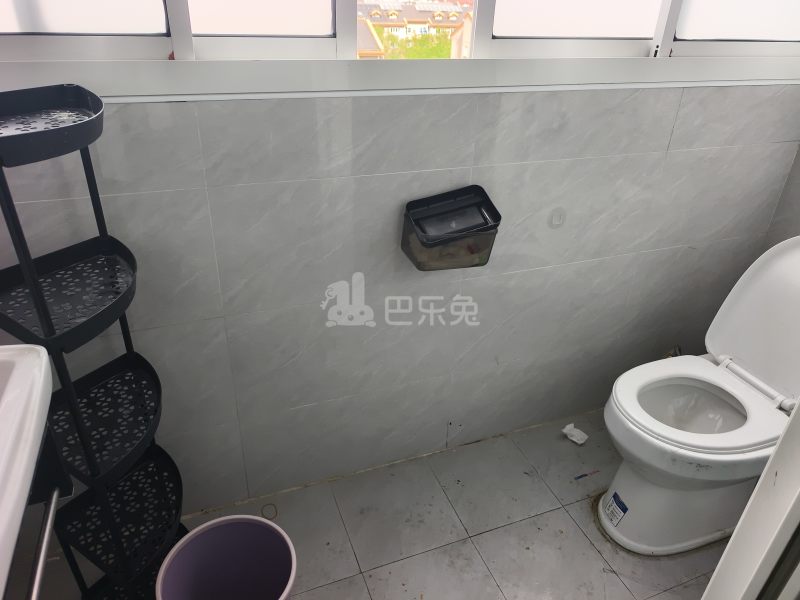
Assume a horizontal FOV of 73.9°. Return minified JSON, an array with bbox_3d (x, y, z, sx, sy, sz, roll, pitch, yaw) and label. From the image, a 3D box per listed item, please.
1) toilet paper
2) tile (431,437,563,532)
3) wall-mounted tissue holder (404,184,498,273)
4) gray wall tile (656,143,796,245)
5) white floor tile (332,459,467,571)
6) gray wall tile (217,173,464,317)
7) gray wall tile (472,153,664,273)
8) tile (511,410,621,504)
[{"bbox_3d":[0.579,0.446,1.757,0.075,0.030,0.045,25,36,35],"label":"toilet paper"},{"bbox_3d":[0.272,0.547,1.596,0.299,0.010,0.303,-9,31,-19],"label":"tile"},{"bbox_3d":[0.125,-0.175,1.250,0.210,0.155,0.122,-9,31,-19],"label":"wall-mounted tissue holder"},{"bbox_3d":[0.969,-0.314,1.618,0.521,0.301,0.010,-9,31,-19],"label":"gray wall tile"},{"bbox_3d":[-0.011,0.592,1.498,0.305,0.010,0.303,-9,31,-19],"label":"white floor tile"},{"bbox_3d":[-0.115,-0.139,1.235,0.600,0.300,0.010,-9,30,-19],"label":"gray wall tile"},{"bbox_3d":[0.445,-0.230,1.438,0.599,0.302,0.010,-9,31,-19],"label":"gray wall tile"},{"bbox_3d":[0.553,0.503,1.693,0.302,0.010,0.303,-9,31,-19],"label":"tile"}]

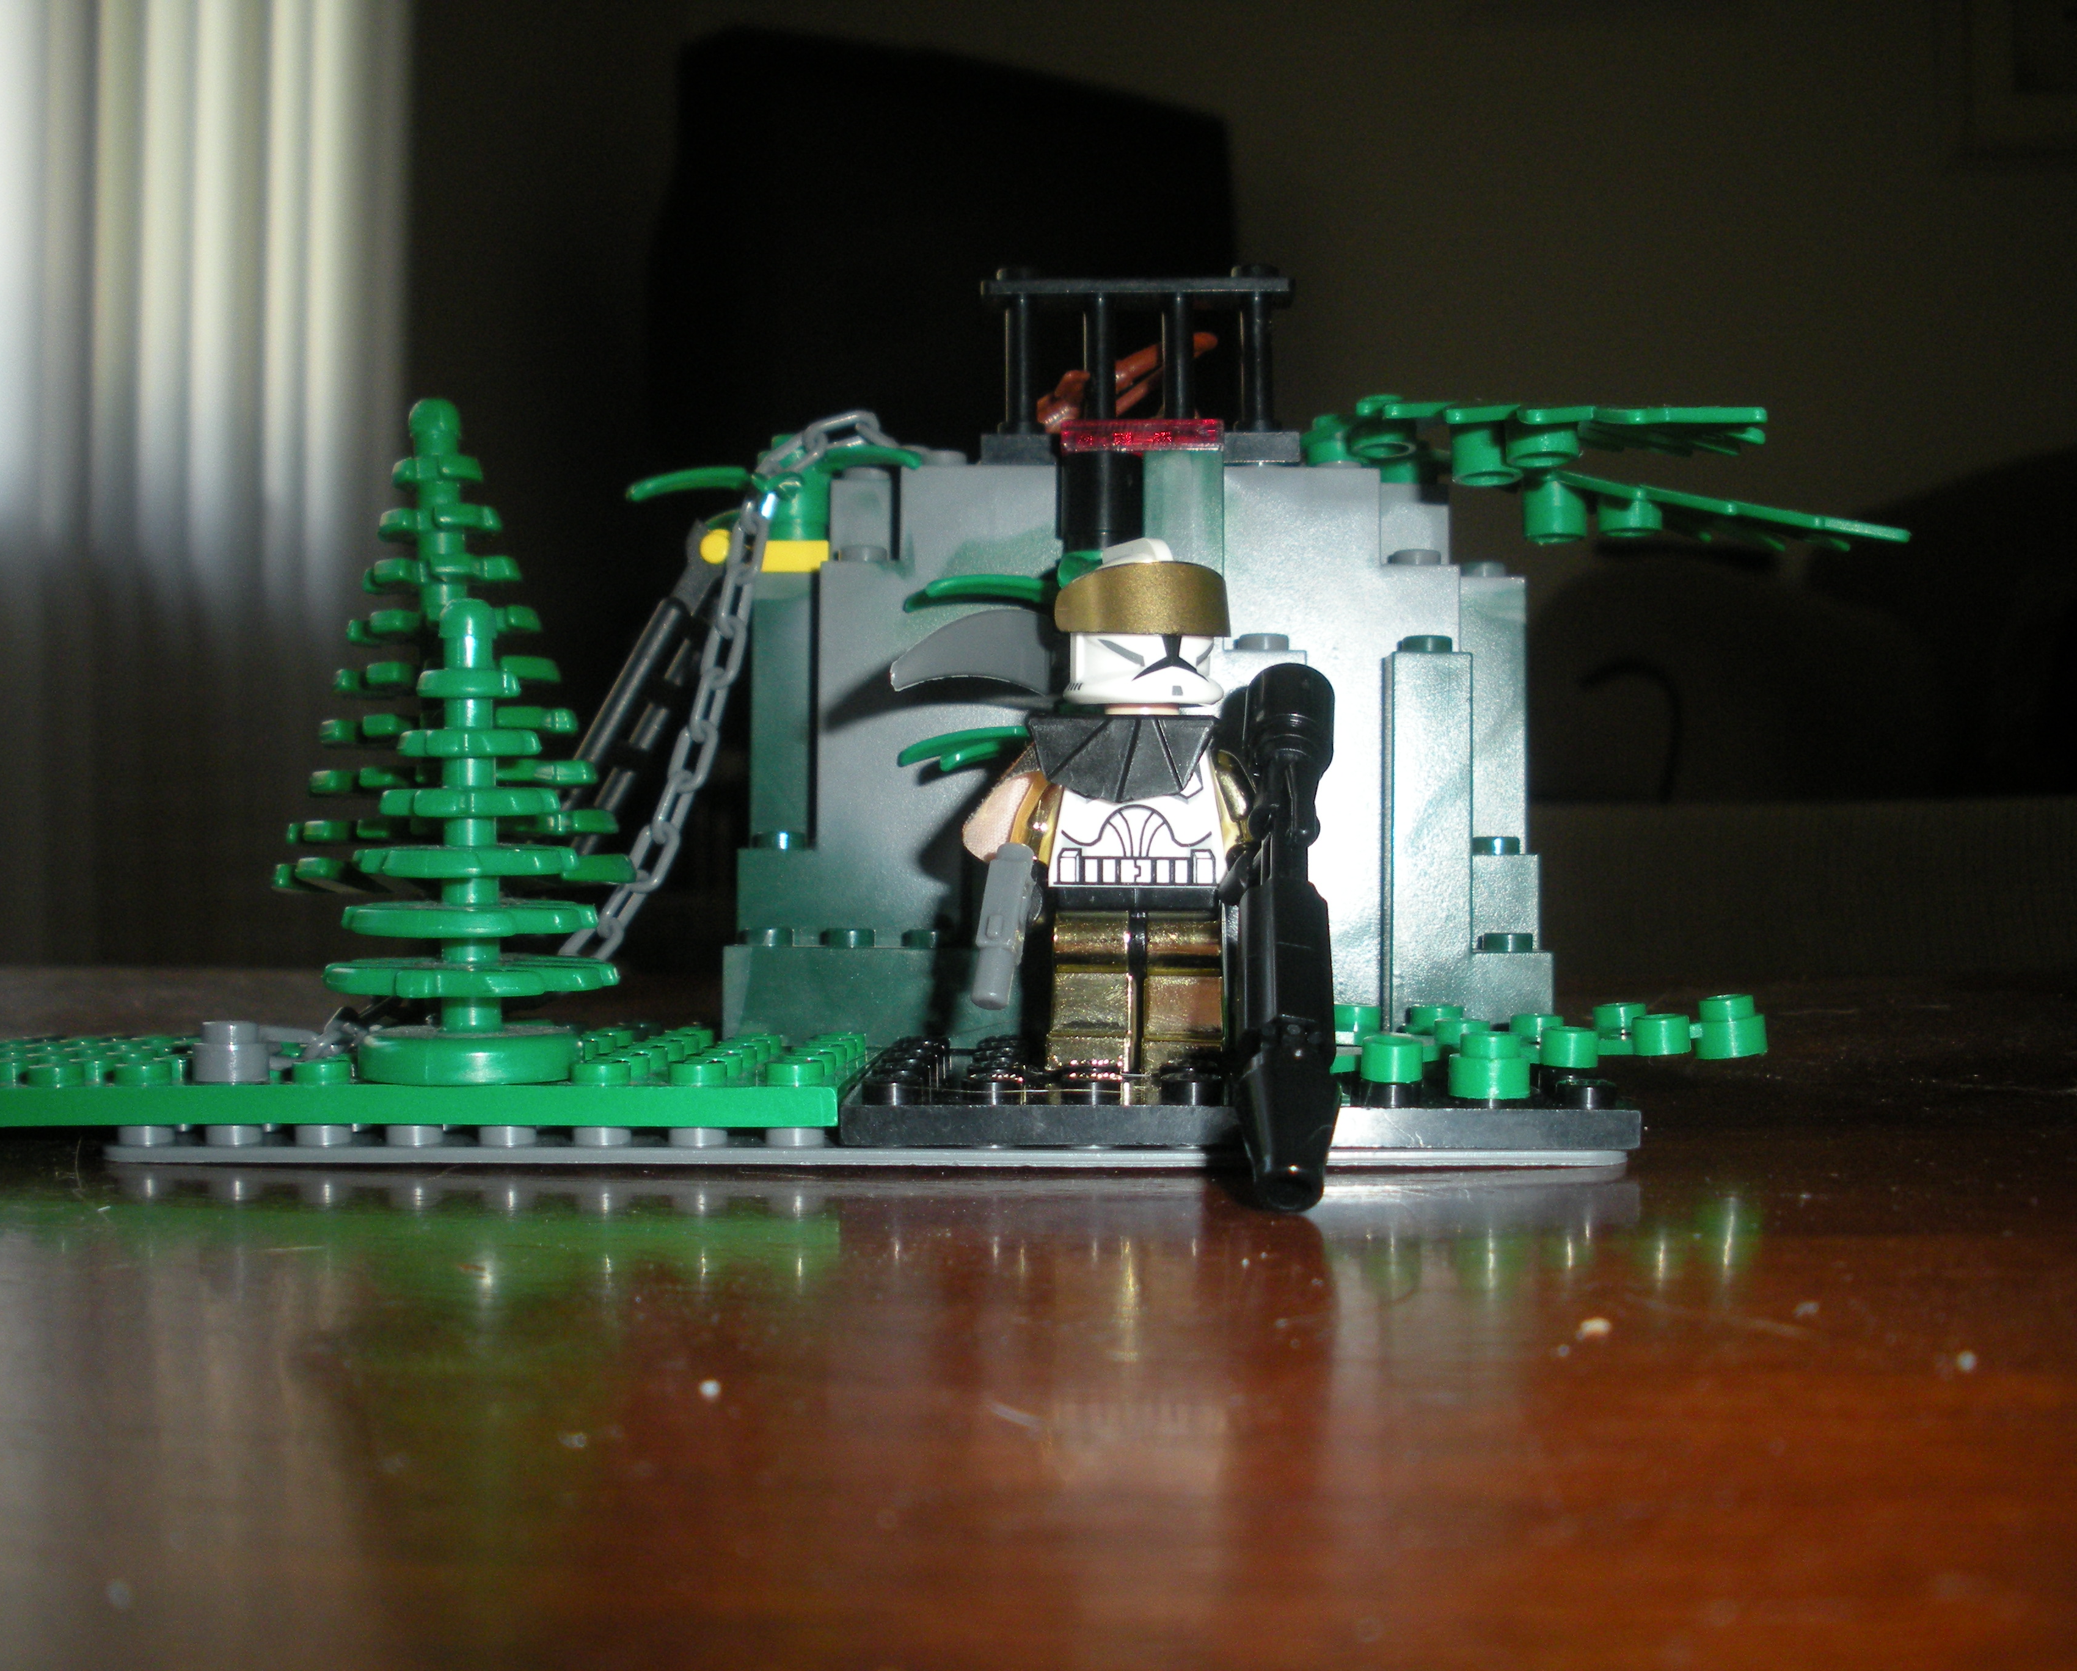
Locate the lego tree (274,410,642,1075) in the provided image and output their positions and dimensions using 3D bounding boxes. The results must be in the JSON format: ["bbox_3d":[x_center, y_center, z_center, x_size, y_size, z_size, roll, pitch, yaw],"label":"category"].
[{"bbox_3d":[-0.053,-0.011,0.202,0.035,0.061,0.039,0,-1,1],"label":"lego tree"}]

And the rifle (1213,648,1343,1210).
[{"bbox_3d":[0.019,0.006,0.181,0.009,0.010,0.061,0,37,6],"label":"rifle"}]

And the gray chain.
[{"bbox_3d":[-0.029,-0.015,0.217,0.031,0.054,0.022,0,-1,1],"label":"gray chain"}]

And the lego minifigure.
[{"bbox_3d":[0.006,-0.003,0.199,0.025,0.048,0.021,0,-1,1],"label":"lego minifigure"}]

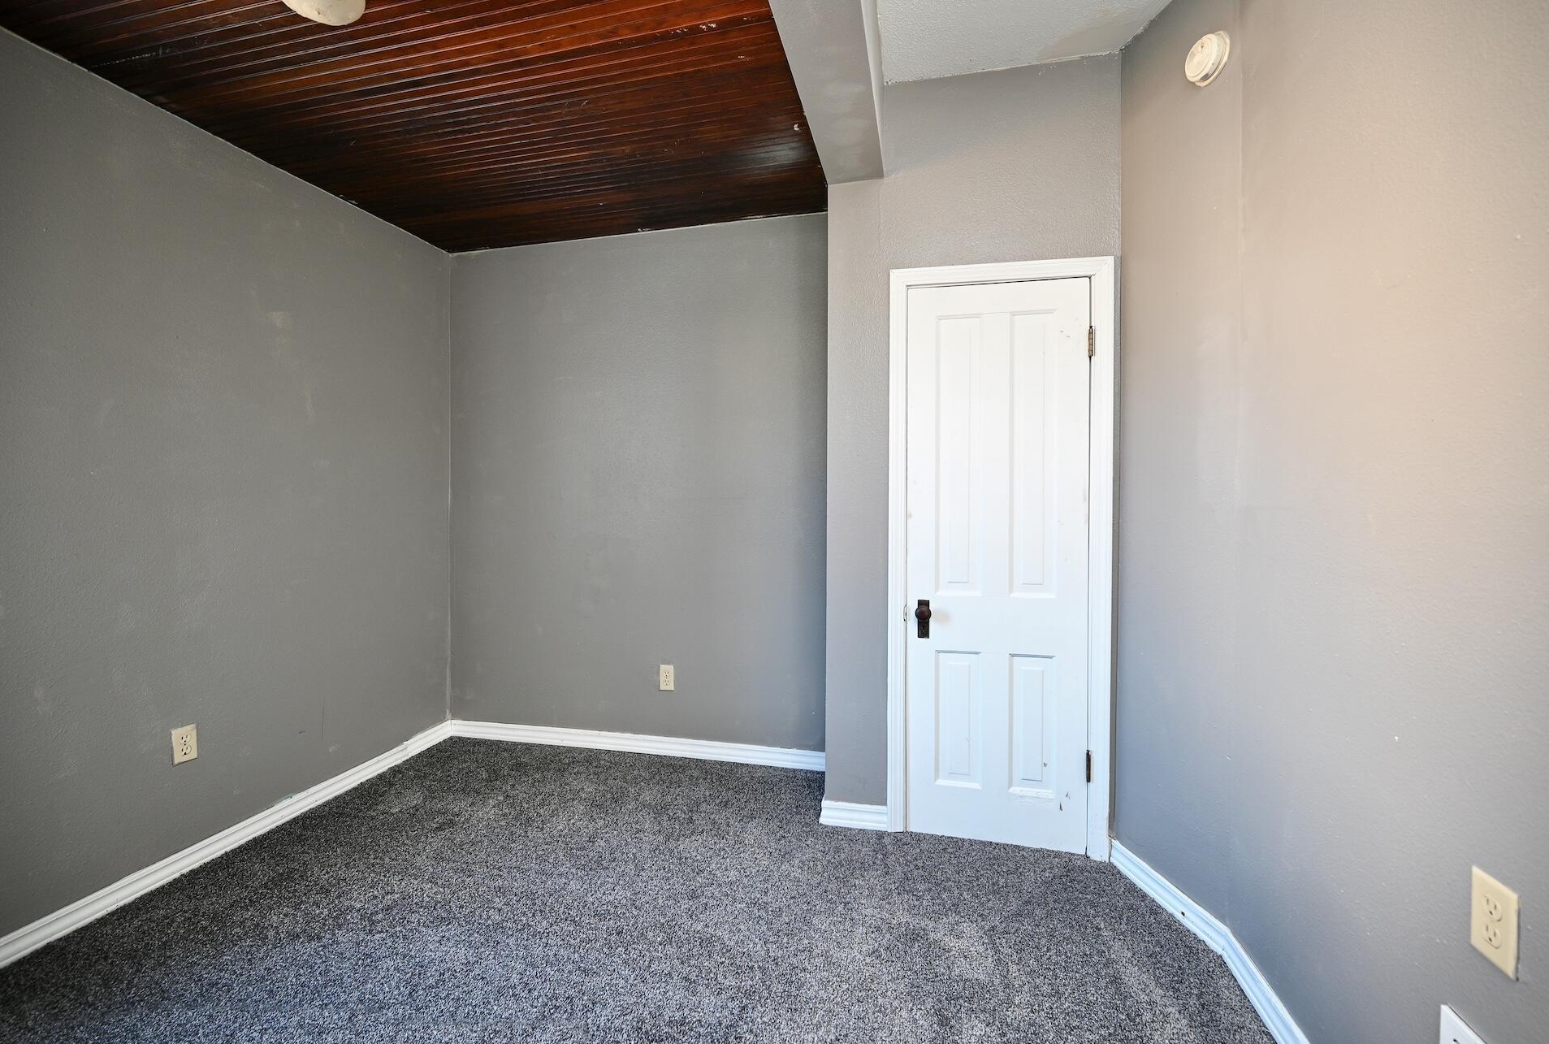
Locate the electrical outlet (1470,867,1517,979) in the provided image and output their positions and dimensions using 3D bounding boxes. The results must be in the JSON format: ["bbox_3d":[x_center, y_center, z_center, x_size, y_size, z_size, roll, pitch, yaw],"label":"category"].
[{"bbox_3d":[1.006,0.558,0.850,0.010,0.114,0.070,0,0,16],"label":"electrical outlet"}]

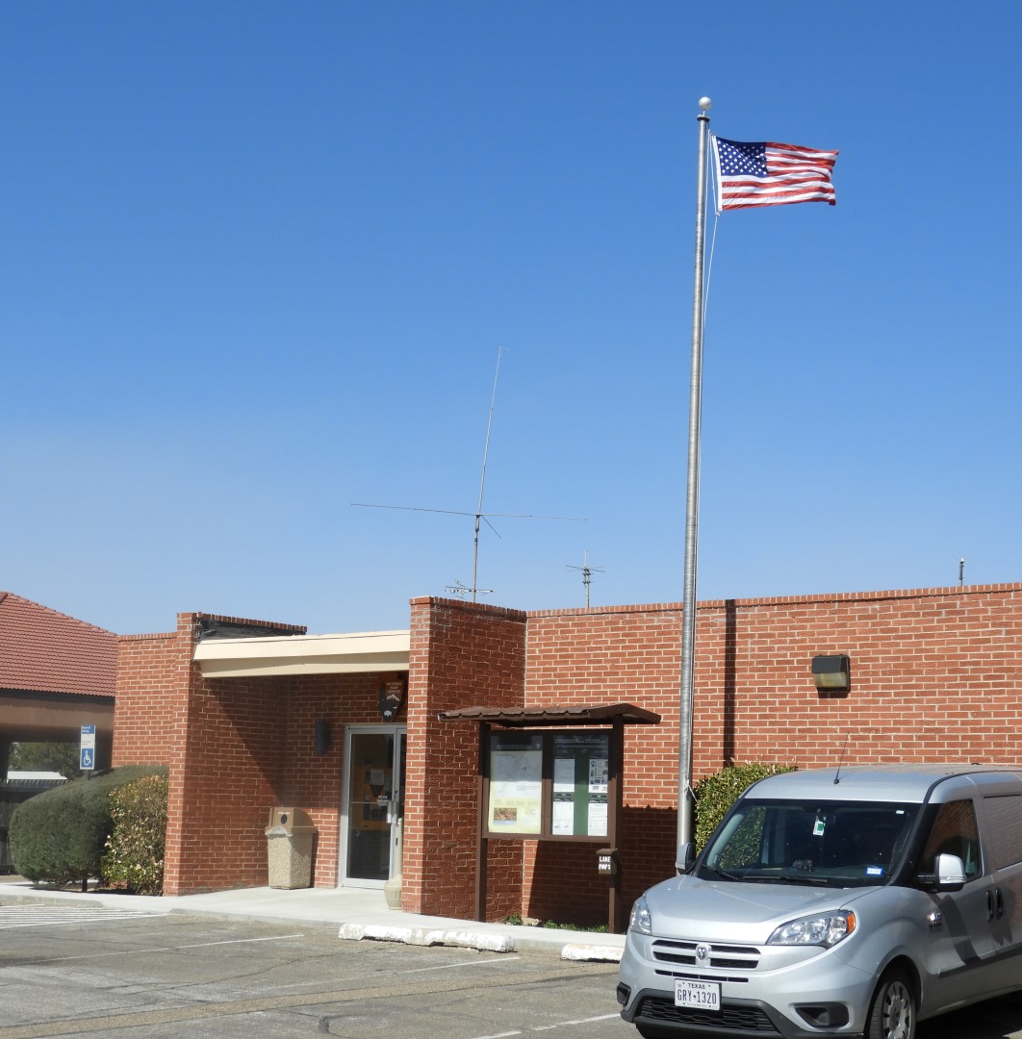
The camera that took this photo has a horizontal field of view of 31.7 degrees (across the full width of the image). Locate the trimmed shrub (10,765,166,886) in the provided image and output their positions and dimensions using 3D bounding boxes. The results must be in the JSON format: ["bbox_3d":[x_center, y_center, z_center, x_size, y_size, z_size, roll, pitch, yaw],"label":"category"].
[{"bbox_3d":[-6.111,4.507,26.630,2.570,1.714,1.663,-6,-11,38],"label":"trimmed shrub"}]

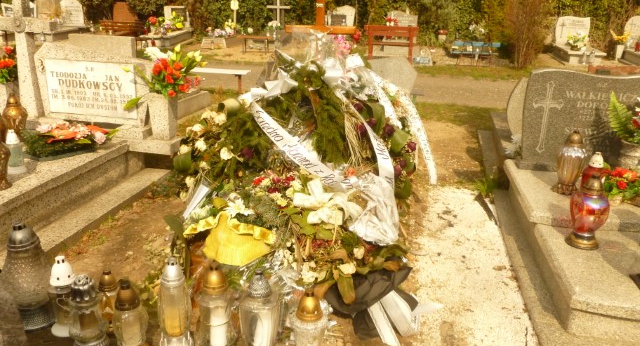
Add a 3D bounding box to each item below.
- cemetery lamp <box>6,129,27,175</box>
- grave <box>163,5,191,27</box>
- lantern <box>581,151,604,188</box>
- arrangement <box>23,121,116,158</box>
[{"bbox_3d":[-1.726,-0.119,2.920,0.110,0.245,0.110,5,20,11],"label":"cemetery lamp"},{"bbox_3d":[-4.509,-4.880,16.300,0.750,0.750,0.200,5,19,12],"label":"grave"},{"bbox_3d":[1.422,0.036,2.691,0.112,0.280,0.112,1,18,0],"label":"lantern"},{"bbox_3d":[-1.785,-0.239,3.645,0.520,0.180,0.400,5,19,12],"label":"arrangement"}]

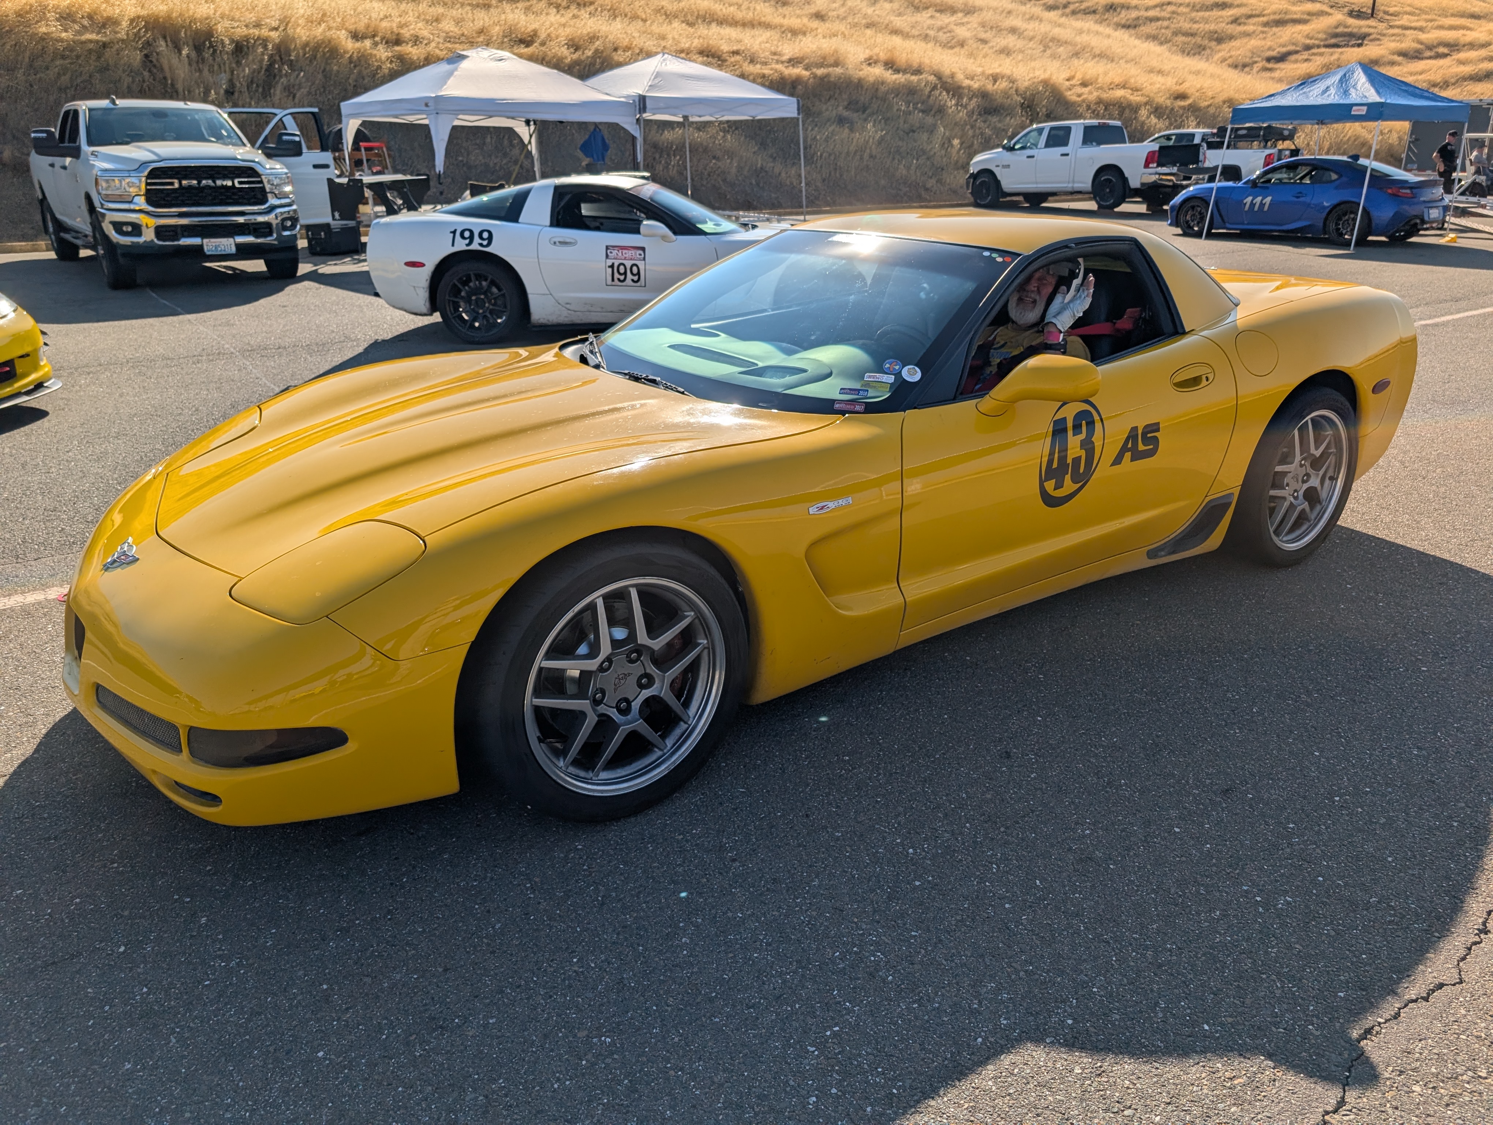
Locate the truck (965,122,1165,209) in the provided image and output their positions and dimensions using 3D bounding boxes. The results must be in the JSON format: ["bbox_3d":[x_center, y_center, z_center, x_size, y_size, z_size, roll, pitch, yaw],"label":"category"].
[{"bbox_3d":[8.050,-9.750,25.450,2.030,1.960,6.000,-13,24,-30],"label":"truck"}]

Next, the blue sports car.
[{"bbox_3d":[9.226,-6.074,17.301,1.790,1.310,4.260,-13,25,-32],"label":"blue sports car"}]

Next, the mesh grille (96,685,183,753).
[{"bbox_3d":[-1.194,0.295,2.039,0.315,0.063,0.035,14,25,34],"label":"mesh grille"}]

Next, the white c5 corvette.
[{"bbox_3d":[-0.820,-2.668,8.848,4.560,1.200,1.870,-1,22,0],"label":"white c5 corvette"}]

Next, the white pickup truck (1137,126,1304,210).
[{"bbox_3d":[12.400,-11.350,29.700,5.800,1.900,2.000,20,29,41],"label":"white pickup truck"}]

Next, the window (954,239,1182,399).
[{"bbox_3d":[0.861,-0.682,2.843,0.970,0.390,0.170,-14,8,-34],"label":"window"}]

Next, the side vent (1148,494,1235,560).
[{"bbox_3d":[1.361,-0.111,3.194,0.380,0.150,0.060,-14,24,-34],"label":"side vent"}]

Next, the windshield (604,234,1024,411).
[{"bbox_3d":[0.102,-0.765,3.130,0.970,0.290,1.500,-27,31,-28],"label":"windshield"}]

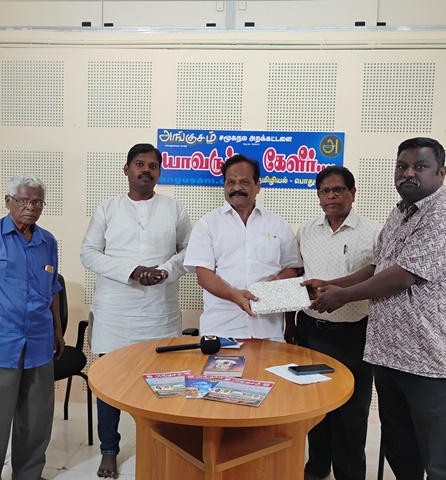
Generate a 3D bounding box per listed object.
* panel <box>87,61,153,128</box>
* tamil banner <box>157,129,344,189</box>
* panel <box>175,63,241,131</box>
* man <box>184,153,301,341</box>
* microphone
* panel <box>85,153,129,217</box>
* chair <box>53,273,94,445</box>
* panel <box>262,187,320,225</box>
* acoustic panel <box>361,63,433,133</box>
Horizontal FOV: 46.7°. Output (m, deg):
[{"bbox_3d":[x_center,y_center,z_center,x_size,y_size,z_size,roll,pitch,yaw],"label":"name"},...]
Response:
[{"bbox_3d":[-0.683,-0.959,3.425,0.433,0.430,0.020,2,3,5],"label":"panel"},{"bbox_3d":[0.171,-0.525,3.360,1.214,0.365,0.020,2,3,5],"label":"tamil banner"},{"bbox_3d":[-0.089,-0.940,3.369,0.435,0.435,0.025,2,3,5],"label":"panel"},{"bbox_3d":[0.097,0.390,2.643,0.630,1.665,0.460,2,3,5],"label":"man"},{"bbox_3d":[-0.144,0.456,2.187,0.271,0.078,0.078,-6,4,-3],"label":"microphone"},{"bbox_3d":[-0.701,-0.363,3.459,0.433,0.430,0.020,2,3,5],"label":"panel"},{"bbox_3d":[-1.089,0.685,2.979,0.580,0.940,0.580,-1,4,-37],"label":"chair"},{"bbox_3d":[0.494,-0.321,3.352,0.433,0.430,0.020,2,3,5],"label":"panel"},{"bbox_3d":[1.105,-0.896,3.259,0.435,0.435,0.025,2,3,5],"label":"acoustic panel"}]

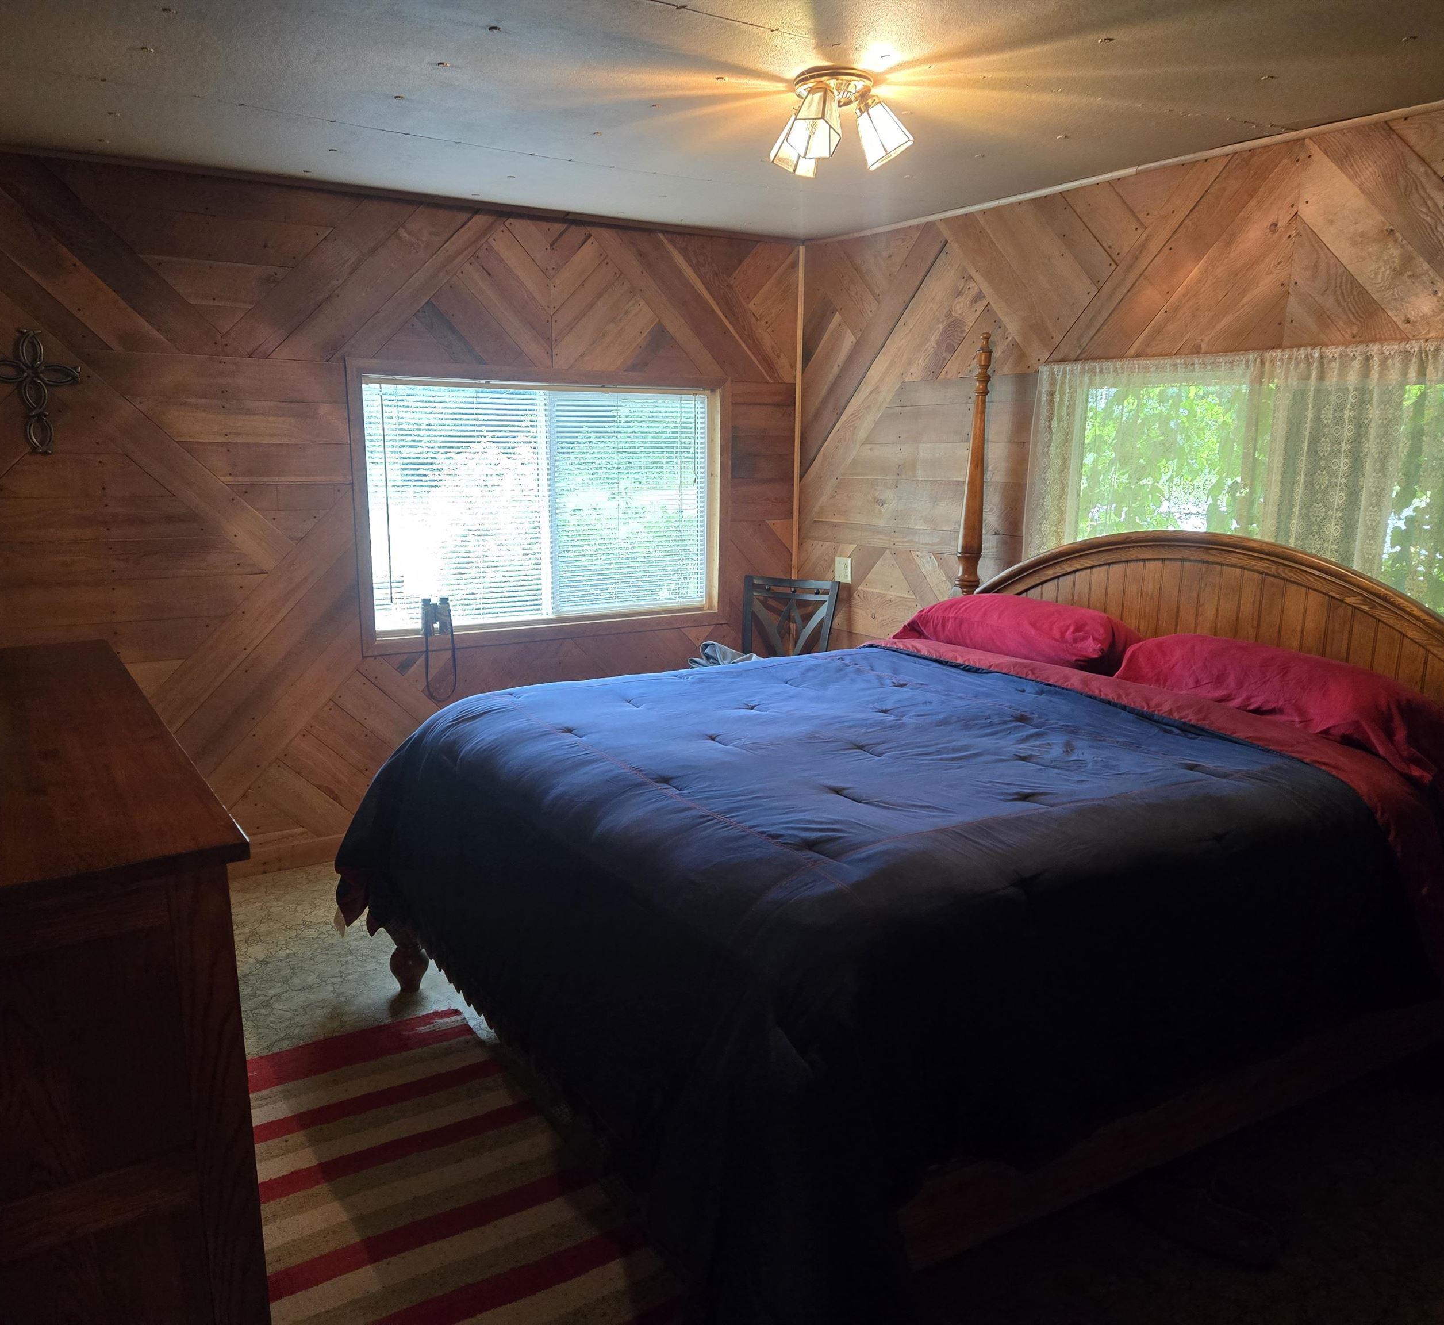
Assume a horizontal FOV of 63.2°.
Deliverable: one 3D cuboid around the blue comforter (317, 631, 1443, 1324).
[{"bbox_3d":[0.310,0.512,2.954,1.960,0.660,2.180,-6,13,-31],"label":"blue comforter"}]

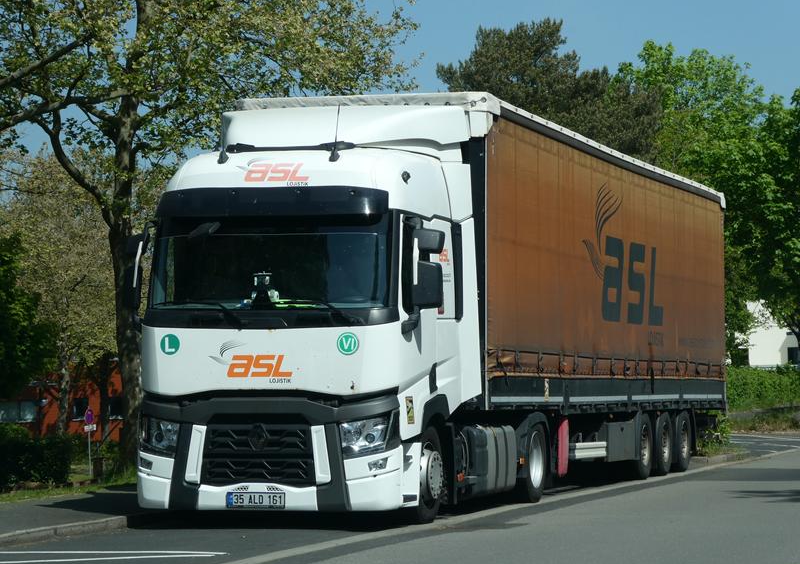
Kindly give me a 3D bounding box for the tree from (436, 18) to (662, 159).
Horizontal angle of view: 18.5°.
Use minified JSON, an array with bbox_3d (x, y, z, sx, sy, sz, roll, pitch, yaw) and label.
[{"bbox_3d":[3.418,-1.324,56.000,5.400,9.400,5.200,0,-2,0],"label":"tree"}]

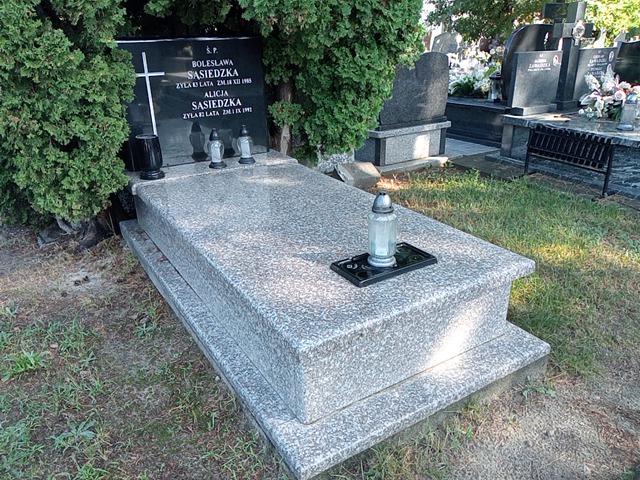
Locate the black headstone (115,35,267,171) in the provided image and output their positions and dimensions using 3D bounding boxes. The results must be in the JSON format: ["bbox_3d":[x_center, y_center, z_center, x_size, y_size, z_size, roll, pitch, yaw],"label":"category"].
[{"bbox_3d":[-0.767,-0.866,3.258,0.914,0.731,0.103,-14,27,-29],"label":"black headstone"}]

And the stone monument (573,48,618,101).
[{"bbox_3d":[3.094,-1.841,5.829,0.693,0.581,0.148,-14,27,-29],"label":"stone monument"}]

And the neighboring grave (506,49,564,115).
[{"bbox_3d":[2.240,-1.613,5.305,0.658,0.591,0.203,-14,27,-29],"label":"neighboring grave"}]

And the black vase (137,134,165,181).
[{"bbox_3d":[-0.980,-0.480,2.988,0.140,0.232,0.140,-14,27,-29],"label":"black vase"}]

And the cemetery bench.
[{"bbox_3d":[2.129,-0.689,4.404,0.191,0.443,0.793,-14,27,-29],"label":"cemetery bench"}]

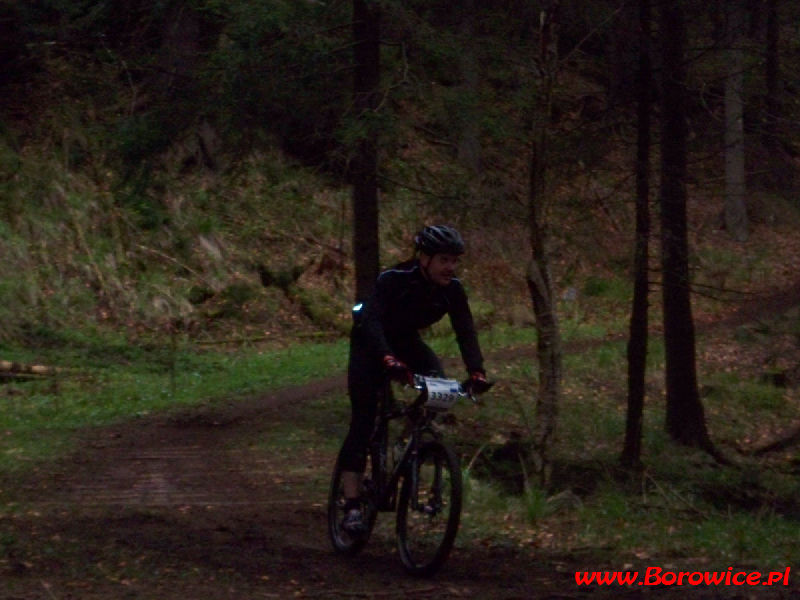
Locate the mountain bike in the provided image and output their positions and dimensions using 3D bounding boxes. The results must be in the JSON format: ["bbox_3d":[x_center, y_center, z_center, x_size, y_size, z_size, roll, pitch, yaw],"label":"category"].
[{"bbox_3d":[-0.030,0.870,13.950,0.620,1.030,1.720,5,-2,-22],"label":"mountain bike"}]

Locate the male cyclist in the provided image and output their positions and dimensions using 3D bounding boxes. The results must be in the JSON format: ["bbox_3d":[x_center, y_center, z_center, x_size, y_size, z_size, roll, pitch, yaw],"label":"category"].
[{"bbox_3d":[0.030,0.410,13.920,0.610,1.590,0.840,3,-1,-23],"label":"male cyclist"}]

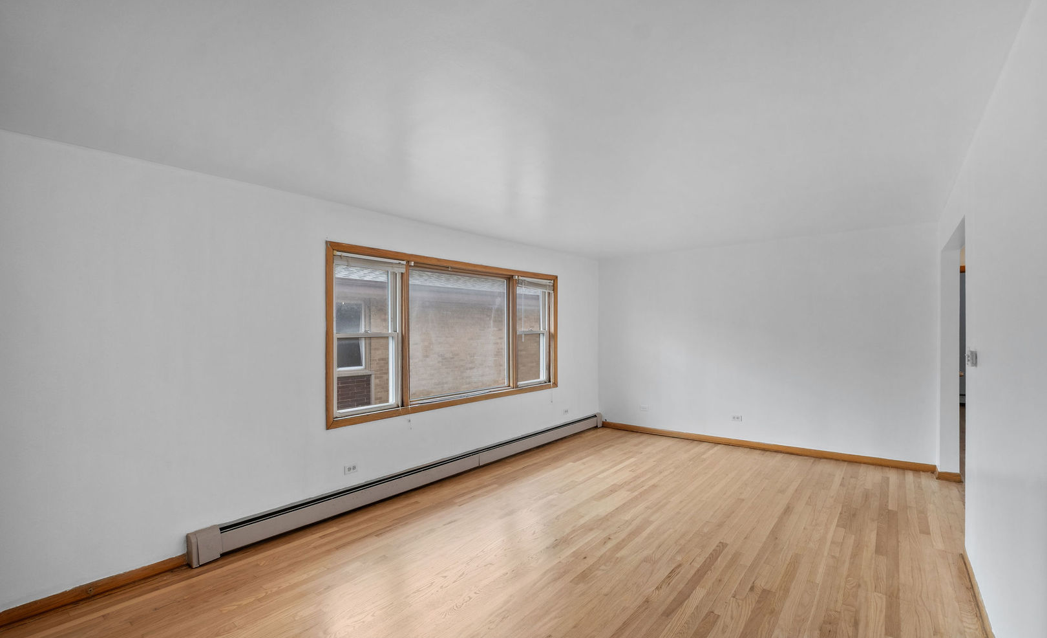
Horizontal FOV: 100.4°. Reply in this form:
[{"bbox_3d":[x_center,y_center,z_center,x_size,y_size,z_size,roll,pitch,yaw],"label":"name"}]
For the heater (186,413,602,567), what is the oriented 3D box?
[{"bbox_3d":[-0.473,1.461,4.586,0.085,0.190,4.925,-2,-2,40],"label":"heater"}]

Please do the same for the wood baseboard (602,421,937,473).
[{"bbox_3d":[2.590,1.502,5.334,3.589,0.072,0.016,-2,-2,37],"label":"wood baseboard"}]

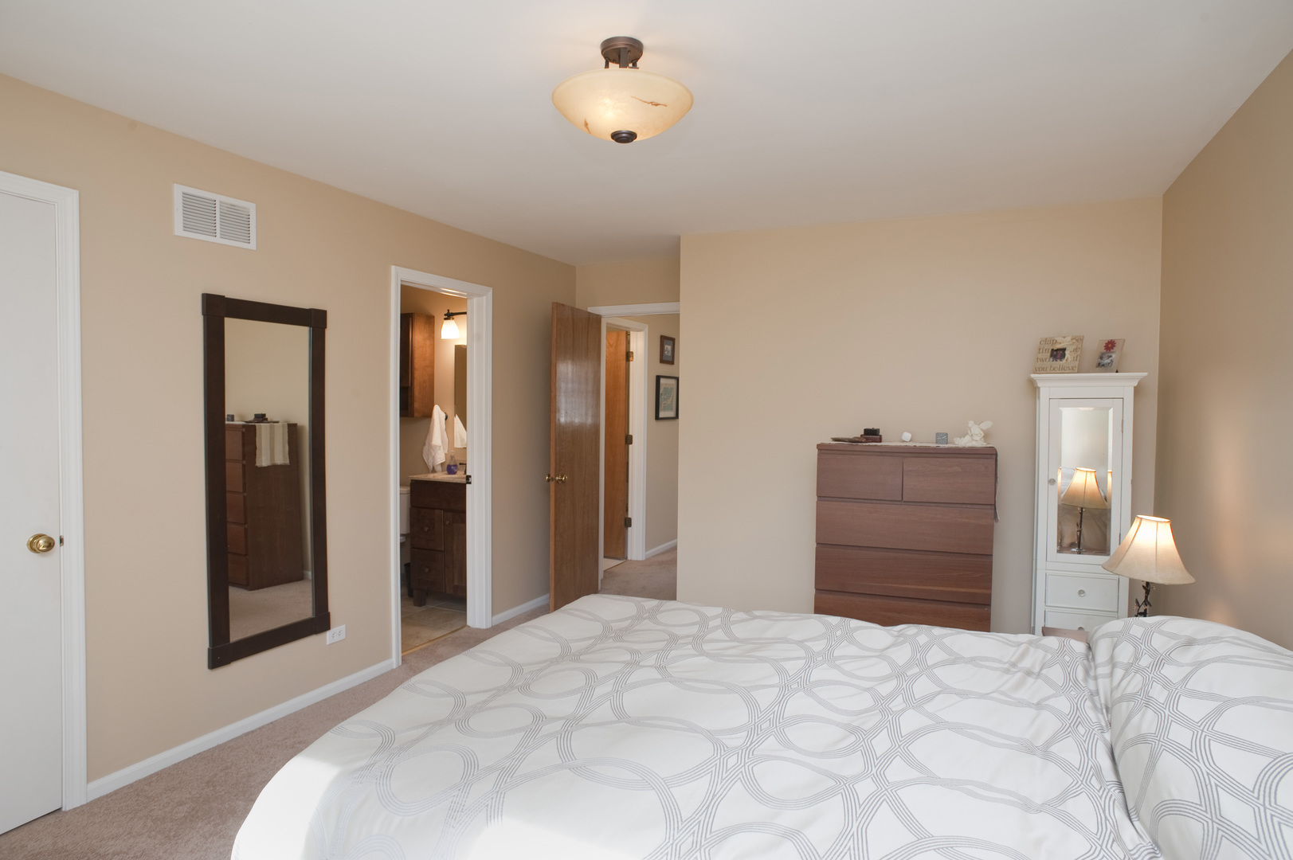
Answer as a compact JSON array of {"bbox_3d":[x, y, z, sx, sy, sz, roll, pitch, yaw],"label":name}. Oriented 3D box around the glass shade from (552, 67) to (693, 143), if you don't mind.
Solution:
[{"bbox_3d":[-0.072,-0.901,2.080,0.400,0.110,0.400,0,2,0],"label":"glass shade"}]

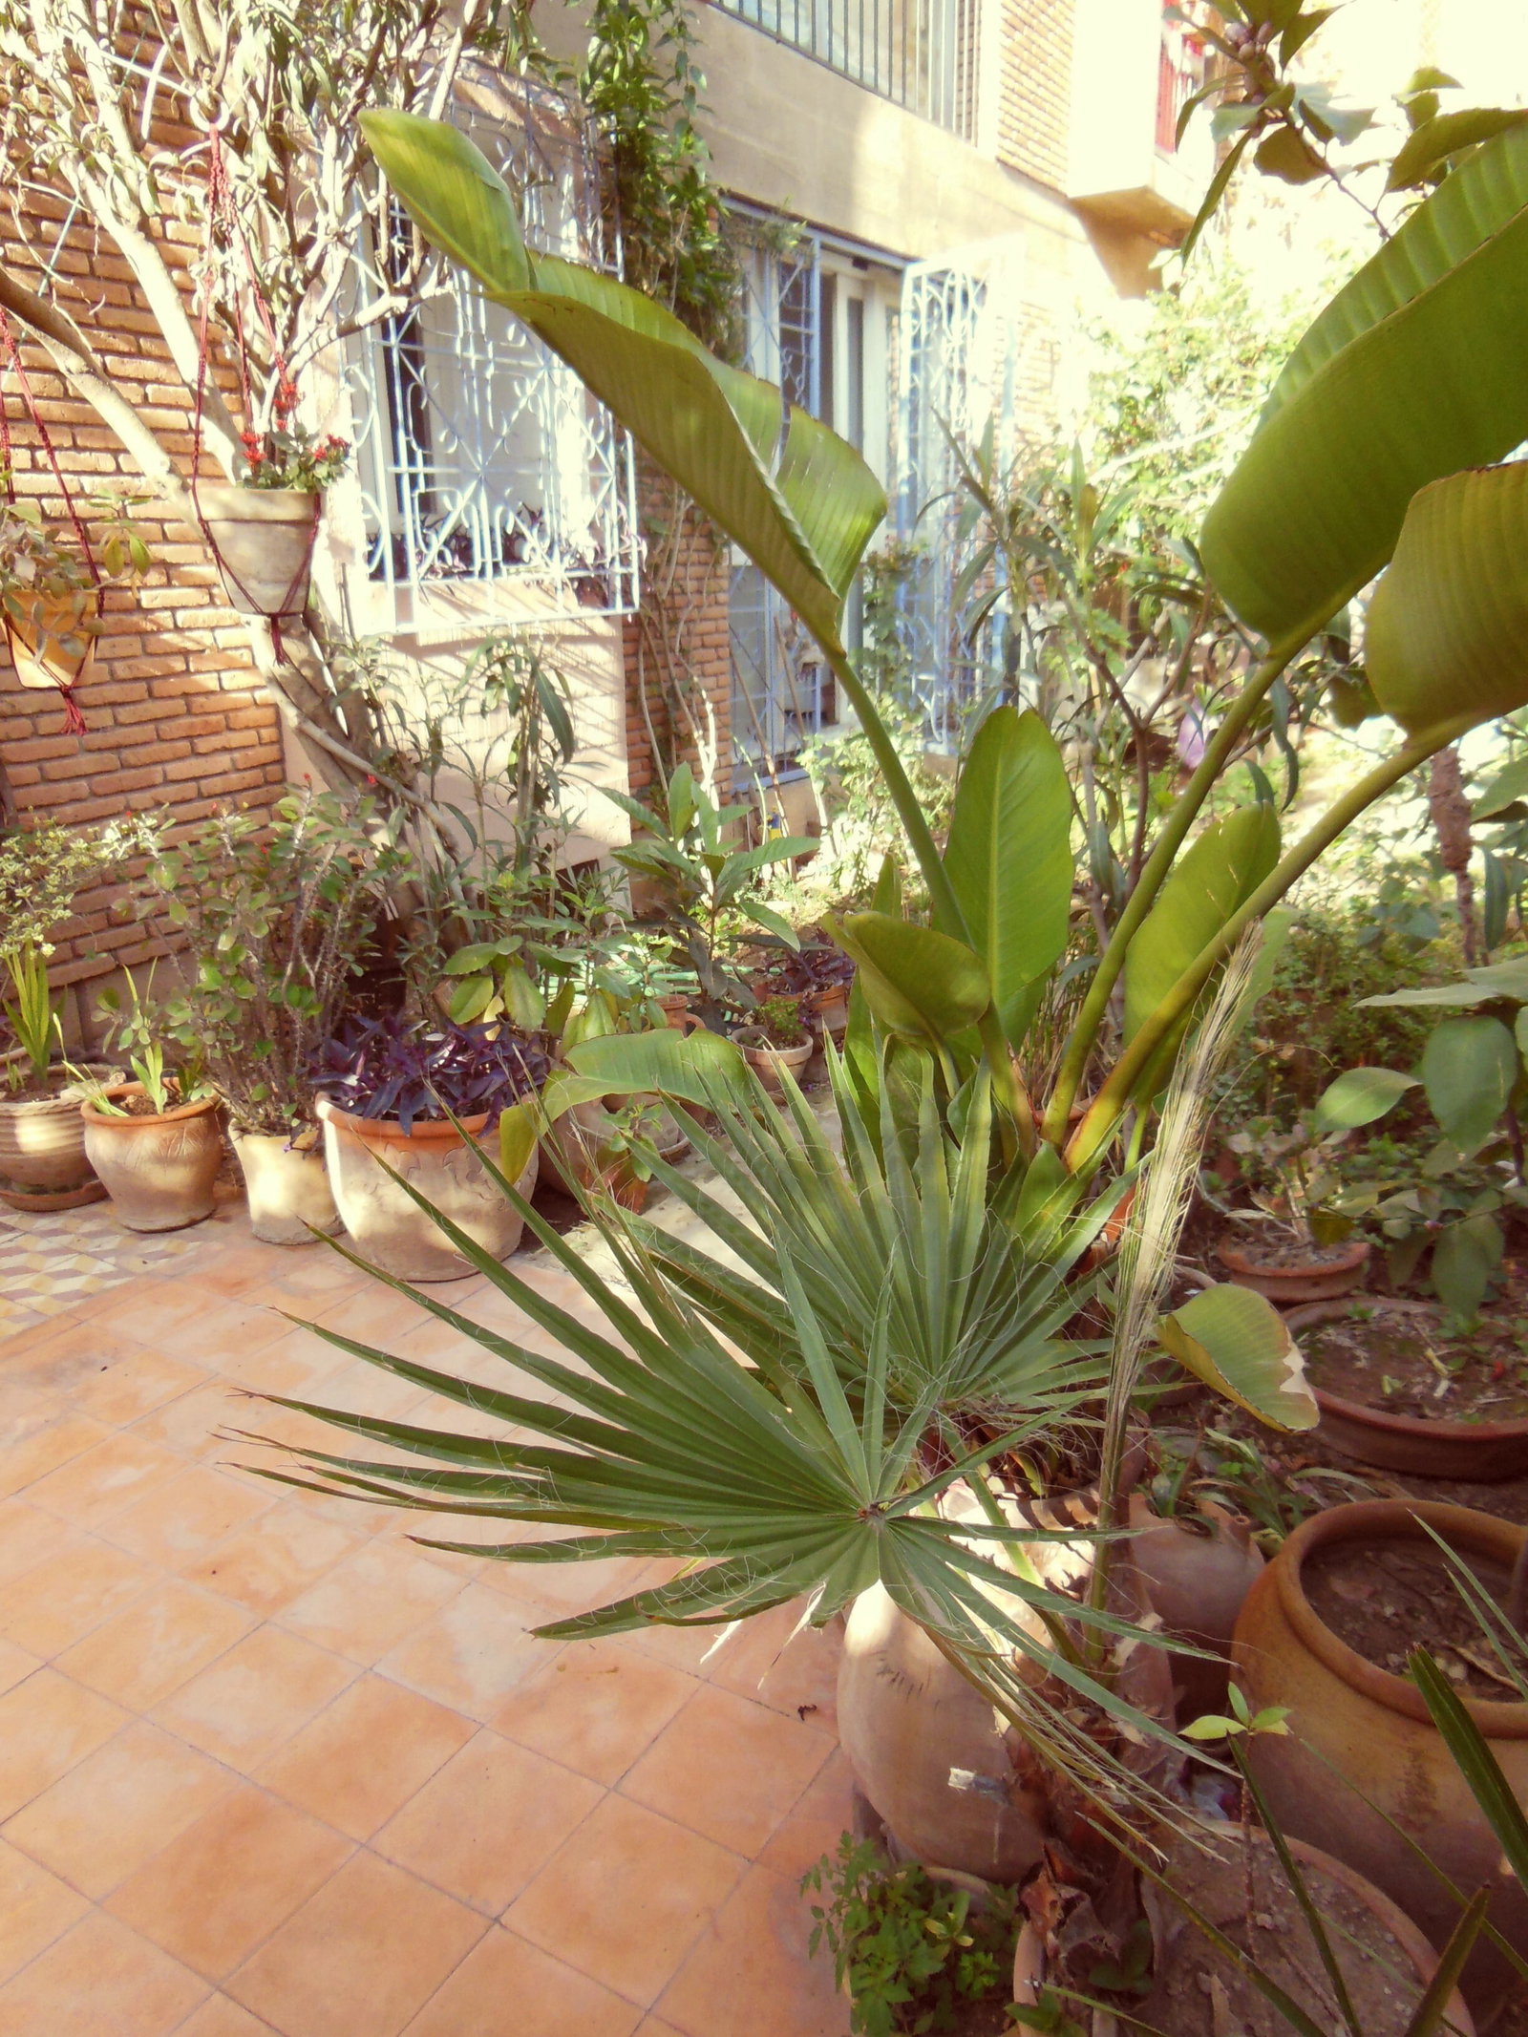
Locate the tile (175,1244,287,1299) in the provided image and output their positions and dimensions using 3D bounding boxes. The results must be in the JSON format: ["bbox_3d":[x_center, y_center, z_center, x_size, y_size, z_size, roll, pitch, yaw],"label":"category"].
[{"bbox_3d":[-1.082,0.534,3.065,0.200,0.015,0.200,8,21,31],"label":"tile"}]

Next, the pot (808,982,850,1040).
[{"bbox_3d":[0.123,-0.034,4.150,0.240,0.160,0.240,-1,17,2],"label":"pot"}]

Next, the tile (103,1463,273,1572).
[{"bbox_3d":[-0.889,0.778,2.276,0.200,0.015,0.200,8,21,31],"label":"tile"}]

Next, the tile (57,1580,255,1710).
[{"bbox_3d":[-0.824,0.857,2.008,0.199,0.015,0.199,8,21,31],"label":"tile"}]

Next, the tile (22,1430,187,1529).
[{"bbox_3d":[-1.057,0.753,2.375,0.199,0.015,0.199,8,21,31],"label":"tile"}]

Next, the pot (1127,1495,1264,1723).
[{"bbox_3d":[0.495,0.709,1.795,0.250,0.265,0.250,-2,17,1],"label":"pot"}]

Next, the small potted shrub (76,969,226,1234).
[{"bbox_3d":[-1.369,0.181,3.277,0.285,0.560,0.285,-10,19,-23],"label":"small potted shrub"}]

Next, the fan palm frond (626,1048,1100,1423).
[{"bbox_3d":[0.115,0.234,1.620,0.560,0.200,0.460,-8,53,-6],"label":"fan palm frond"}]

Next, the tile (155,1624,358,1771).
[{"bbox_3d":[-0.655,0.883,1.909,0.200,0.015,0.200,8,21,31],"label":"tile"}]

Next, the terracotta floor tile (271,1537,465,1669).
[{"bbox_3d":[-0.549,0.824,2.065,0.199,0.015,0.199,8,21,31],"label":"terracotta floor tile"}]

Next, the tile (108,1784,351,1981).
[{"bbox_3d":[-0.595,0.971,1.658,0.200,0.014,0.200,8,21,31],"label":"tile"}]

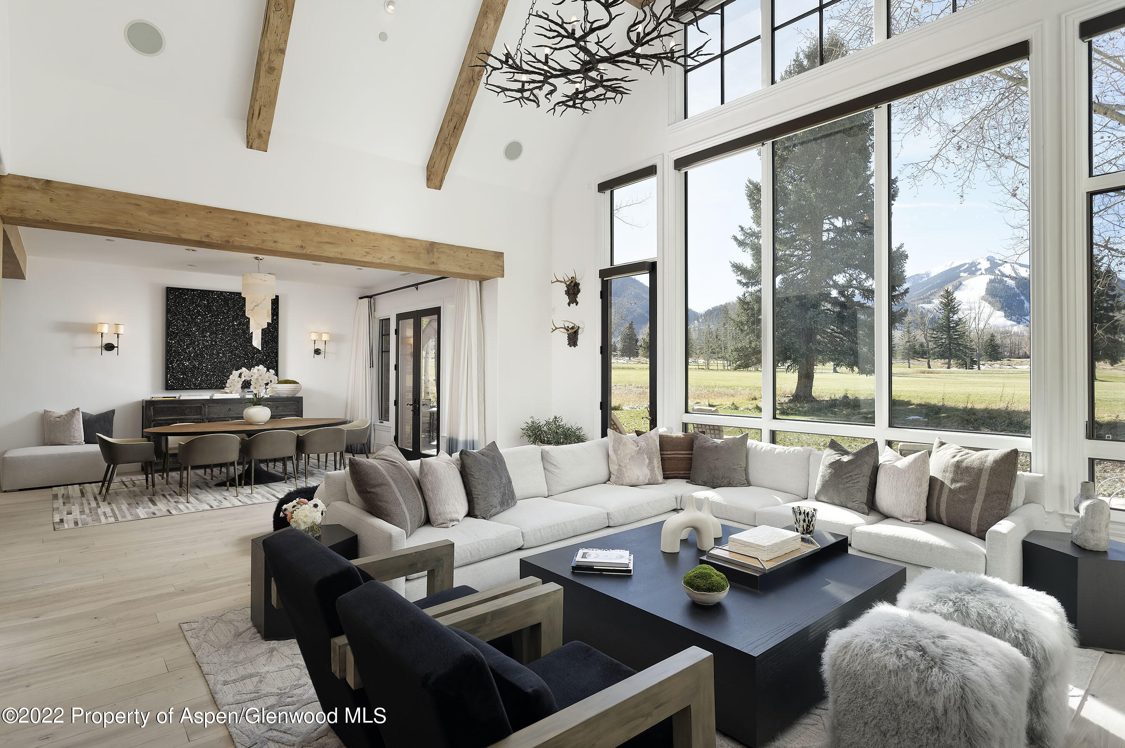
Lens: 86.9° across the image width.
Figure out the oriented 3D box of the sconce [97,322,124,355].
[{"bbox_3d":[-6.355,-0.490,8.348,0.275,0.440,0.160,0,1,-41],"label":"sconce"}]

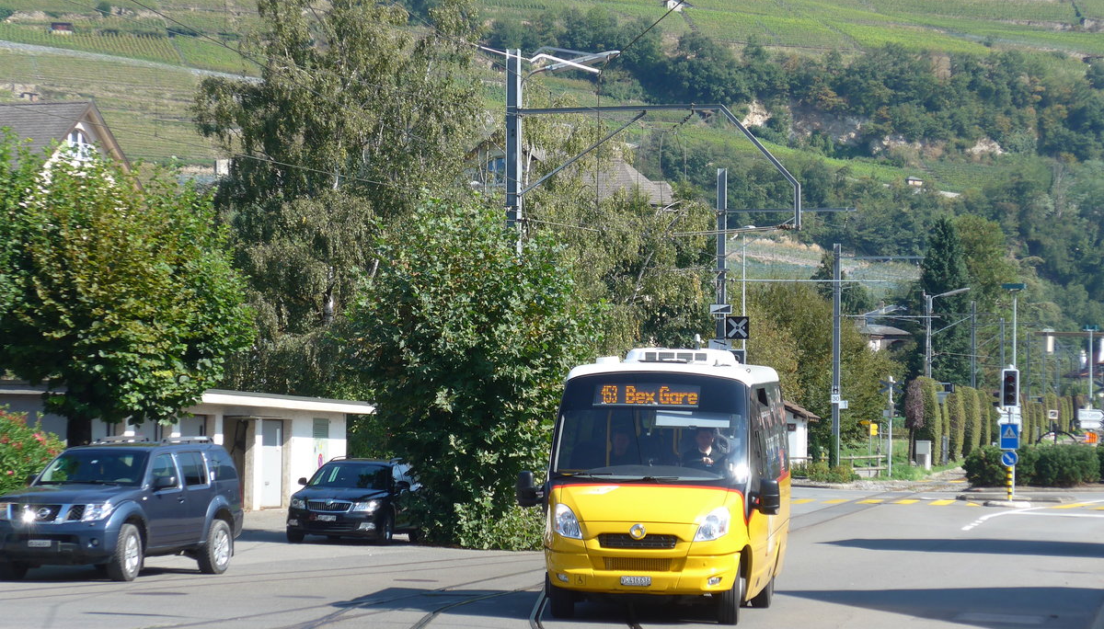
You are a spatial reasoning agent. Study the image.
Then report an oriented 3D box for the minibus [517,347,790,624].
[{"bbox_3d":[1.380,1.810,38.400,2.300,2.860,7.200,0,-2,7],"label":"minibus"}]

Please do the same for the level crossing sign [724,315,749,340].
[{"bbox_3d":[4.558,0.338,86.000,0.560,0.560,0.080,0,-2,9],"label":"level crossing sign"}]

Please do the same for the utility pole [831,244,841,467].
[{"bbox_3d":[9.766,1.754,120.117,0.220,8.400,0.220,0,-2,10],"label":"utility pole"}]

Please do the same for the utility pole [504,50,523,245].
[{"bbox_3d":[-0.662,-0.294,59.117,0.220,8.350,0.220,0,-2,10],"label":"utility pole"}]

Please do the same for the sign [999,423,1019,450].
[{"bbox_3d":[12.218,3.271,93.500,0.500,0.690,0.050,0,-2,8],"label":"sign"}]

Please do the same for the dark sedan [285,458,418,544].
[{"bbox_3d":[-3.330,3.160,60.400,1.800,1.470,4.570,0,-2,9],"label":"dark sedan"}]

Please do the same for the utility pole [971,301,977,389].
[{"bbox_3d":[23.451,3.430,195.117,0.220,8.400,0.220,0,-2,10],"label":"utility pole"}]

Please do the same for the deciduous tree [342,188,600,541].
[{"bbox_3d":[-1.366,0.987,60.200,4.450,5.950,4.400,0,-2,0],"label":"deciduous tree"}]

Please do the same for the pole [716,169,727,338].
[{"bbox_3d":[4.159,0.602,86.117,0.220,8.400,0.220,0,-2,10],"label":"pole"}]

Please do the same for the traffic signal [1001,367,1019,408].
[{"bbox_3d":[12.225,1.957,93.400,0.450,1.000,0.300,0,-2,8],"label":"traffic signal"}]

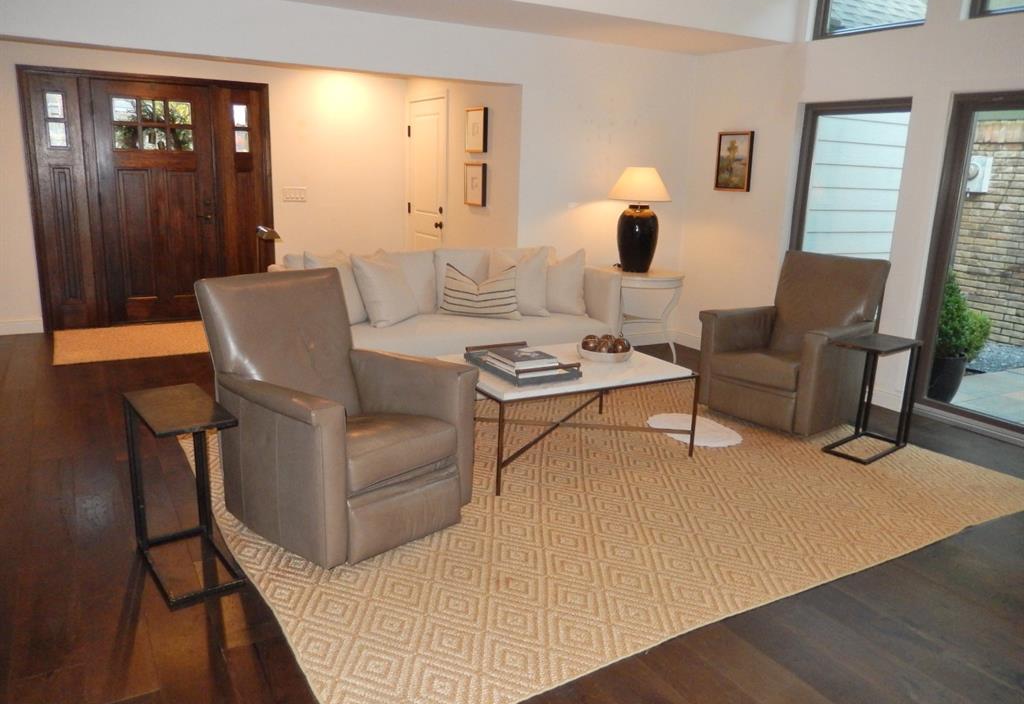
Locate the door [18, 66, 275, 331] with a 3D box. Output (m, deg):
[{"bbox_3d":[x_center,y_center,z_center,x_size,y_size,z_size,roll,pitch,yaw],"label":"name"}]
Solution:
[{"bbox_3d":[-3.119,-1.316,6.572,1.922,2.133,0.133,-6,15,-28],"label":"door"}]

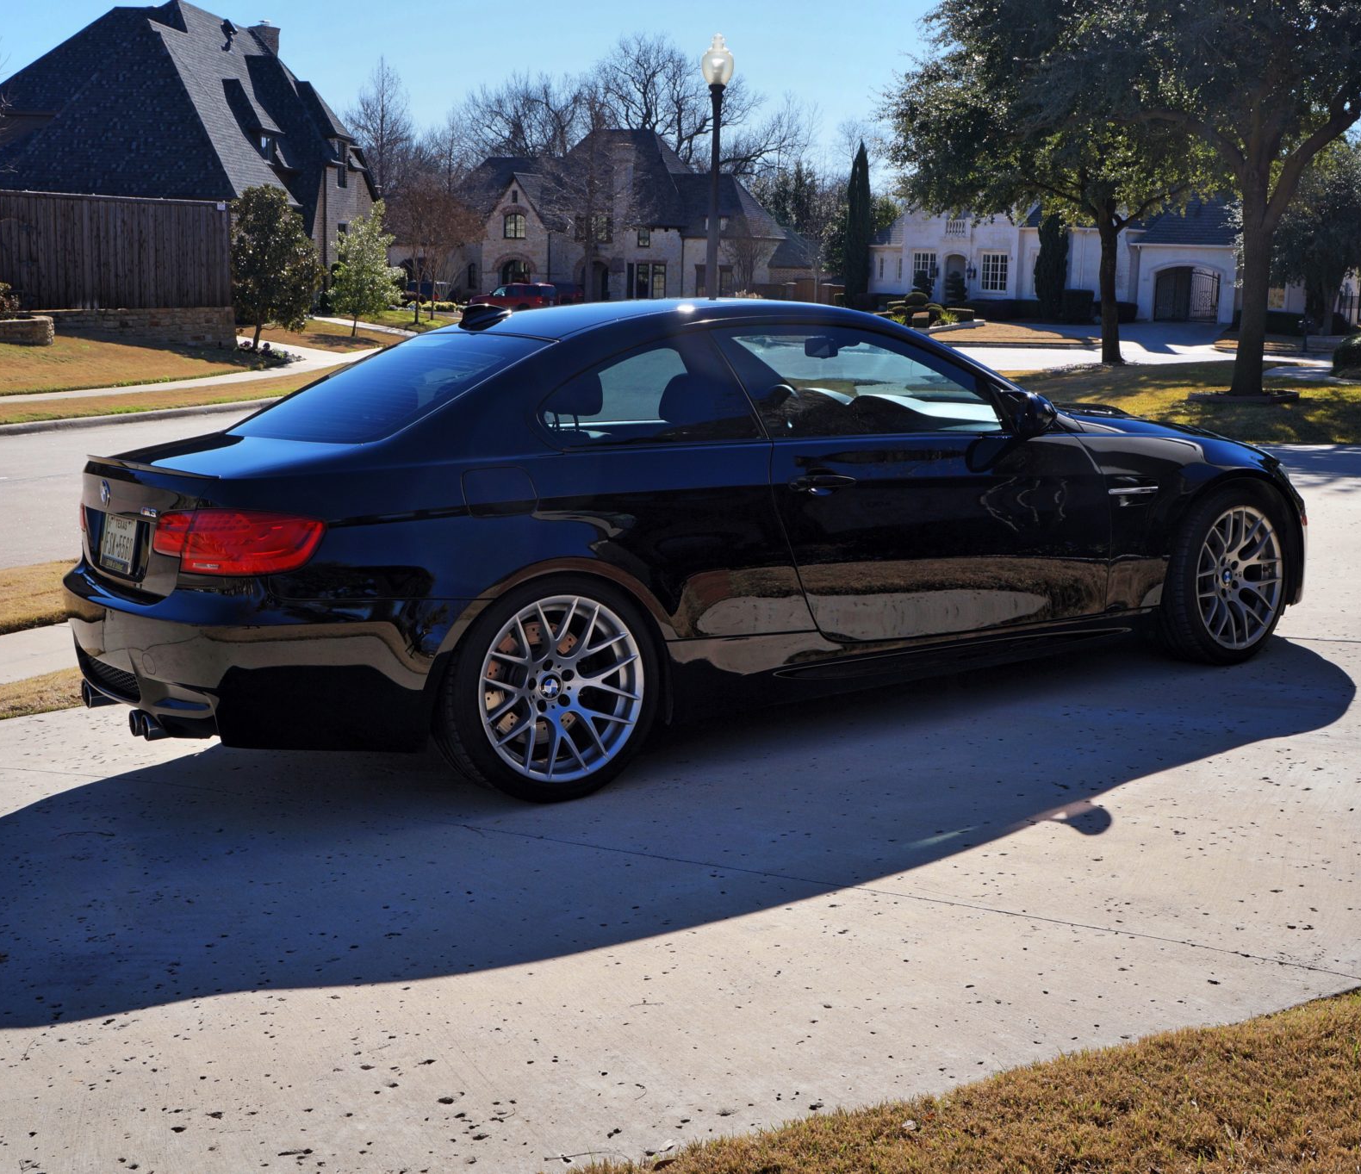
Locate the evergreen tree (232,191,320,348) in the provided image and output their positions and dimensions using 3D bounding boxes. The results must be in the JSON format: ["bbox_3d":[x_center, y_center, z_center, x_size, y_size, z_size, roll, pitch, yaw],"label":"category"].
[{"bbox_3d":[-8.898,-7.007,36.500,1.994,3.471,1.994,-1,11,-14],"label":"evergreen tree"}]

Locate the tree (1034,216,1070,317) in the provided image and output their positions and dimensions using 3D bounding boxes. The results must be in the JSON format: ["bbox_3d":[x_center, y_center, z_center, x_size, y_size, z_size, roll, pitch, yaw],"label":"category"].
[{"bbox_3d":[16.446,-14.206,74.000,1.531,4.752,1.531,4,11,12],"label":"tree"}]

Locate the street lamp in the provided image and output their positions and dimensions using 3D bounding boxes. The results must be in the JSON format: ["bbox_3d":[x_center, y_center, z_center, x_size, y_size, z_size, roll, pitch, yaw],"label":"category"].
[{"bbox_3d":[0.447,-4.859,22.500,0.447,5.152,0.447,2,10,1],"label":"street lamp"}]

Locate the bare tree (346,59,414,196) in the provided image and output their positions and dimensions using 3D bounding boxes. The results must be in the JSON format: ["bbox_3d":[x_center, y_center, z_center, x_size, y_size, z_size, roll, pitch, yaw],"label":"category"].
[{"bbox_3d":[-20.166,-26.950,112.001,4.520,16.490,4.520,1,11,0],"label":"bare tree"}]

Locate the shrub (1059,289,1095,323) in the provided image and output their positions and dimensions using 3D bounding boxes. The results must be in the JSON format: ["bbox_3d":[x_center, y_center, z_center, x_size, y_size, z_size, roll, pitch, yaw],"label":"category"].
[{"bbox_3d":[19.464,-13.771,81.791,1.760,1.730,1.650,3,11,8],"label":"shrub"}]

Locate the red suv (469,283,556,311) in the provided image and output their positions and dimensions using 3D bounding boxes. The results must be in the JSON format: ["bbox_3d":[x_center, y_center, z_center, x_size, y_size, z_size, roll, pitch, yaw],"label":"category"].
[{"bbox_3d":[-10.194,-17.531,101.571,5.050,1.920,1.970,6,12,21],"label":"red suv"}]

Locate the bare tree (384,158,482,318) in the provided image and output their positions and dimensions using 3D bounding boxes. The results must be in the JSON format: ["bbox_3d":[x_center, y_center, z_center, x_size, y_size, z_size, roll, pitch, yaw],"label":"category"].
[{"bbox_3d":[-10.596,-14.910,71.516,4.320,6.840,4.320,1,11,0],"label":"bare tree"}]

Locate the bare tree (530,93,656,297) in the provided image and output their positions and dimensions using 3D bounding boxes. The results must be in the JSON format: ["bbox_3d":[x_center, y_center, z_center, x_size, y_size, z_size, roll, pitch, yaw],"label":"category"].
[{"bbox_3d":[-3.741,-15.815,69.000,5.197,9.081,5.197,1,11,-3],"label":"bare tree"}]

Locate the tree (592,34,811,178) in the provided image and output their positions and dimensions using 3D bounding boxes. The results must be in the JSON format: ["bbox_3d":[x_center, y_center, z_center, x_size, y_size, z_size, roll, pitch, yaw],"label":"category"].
[{"bbox_3d":[1.413,-30.572,124.439,16.000,20.610,14.500,1,11,0],"label":"tree"}]

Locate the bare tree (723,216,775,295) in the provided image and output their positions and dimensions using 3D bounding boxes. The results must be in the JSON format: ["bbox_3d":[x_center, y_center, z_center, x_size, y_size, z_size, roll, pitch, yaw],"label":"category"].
[{"bbox_3d":[4.262,-20.298,104.020,3.270,5.660,3.270,1,11,0],"label":"bare tree"}]

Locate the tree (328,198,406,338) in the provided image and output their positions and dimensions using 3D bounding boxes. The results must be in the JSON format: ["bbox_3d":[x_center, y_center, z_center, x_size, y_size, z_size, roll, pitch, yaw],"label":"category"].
[{"bbox_3d":[-8.169,-8.201,43.000,1.958,3.426,1.958,0,11,-11],"label":"tree"}]

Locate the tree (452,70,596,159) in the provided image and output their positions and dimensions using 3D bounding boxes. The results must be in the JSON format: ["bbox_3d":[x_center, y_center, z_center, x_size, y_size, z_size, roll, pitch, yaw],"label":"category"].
[{"bbox_3d":[-11.772,-29.937,126.662,10.710,17.900,10.710,1,11,0],"label":"tree"}]

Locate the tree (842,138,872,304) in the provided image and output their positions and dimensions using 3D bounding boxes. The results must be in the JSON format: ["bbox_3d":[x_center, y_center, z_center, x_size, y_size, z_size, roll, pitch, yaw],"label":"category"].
[{"bbox_3d":[8.158,-16.693,77.000,1.338,7.665,1.338,3,11,5],"label":"tree"}]

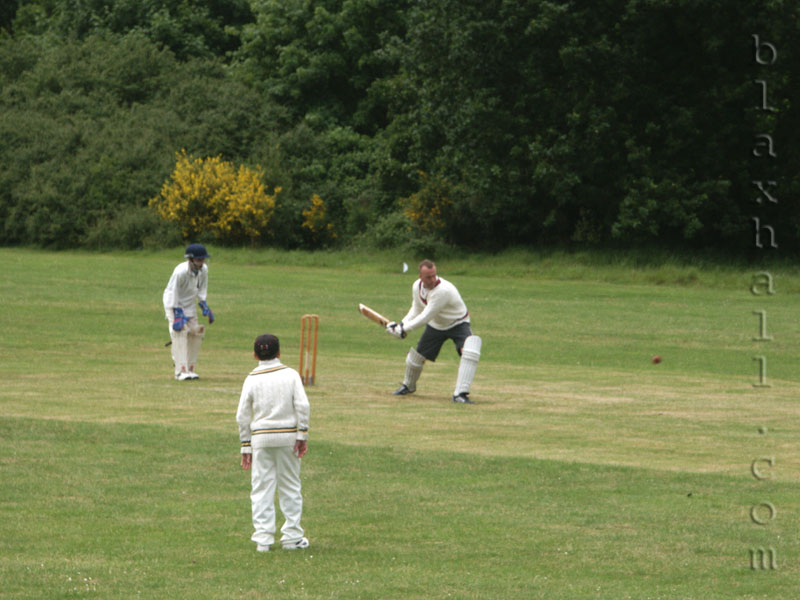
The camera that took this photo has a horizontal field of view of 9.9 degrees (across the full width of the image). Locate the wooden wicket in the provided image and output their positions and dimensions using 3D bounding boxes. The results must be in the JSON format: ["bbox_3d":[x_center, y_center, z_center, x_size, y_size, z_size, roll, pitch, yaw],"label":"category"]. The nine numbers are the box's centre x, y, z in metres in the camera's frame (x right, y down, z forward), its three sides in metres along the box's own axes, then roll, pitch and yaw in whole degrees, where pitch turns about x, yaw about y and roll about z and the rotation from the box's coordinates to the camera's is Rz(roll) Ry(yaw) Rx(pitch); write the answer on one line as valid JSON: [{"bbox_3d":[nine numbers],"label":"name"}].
[{"bbox_3d":[-0.943,0.510,47.400,0.229,0.720,0.040,-3,4,-44],"label":"wooden wicket"}]

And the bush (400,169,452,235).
[{"bbox_3d":[0.504,-1.855,87.500,1.000,1.250,0.900,0,3,0],"label":"bush"}]

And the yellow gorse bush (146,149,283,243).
[{"bbox_3d":[-3.510,-1.941,87.500,2.450,1.800,1.900,0,3,0],"label":"yellow gorse bush"}]

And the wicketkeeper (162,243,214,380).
[{"bbox_3d":[-2.226,0.116,48.400,0.520,1.420,0.500,-2,3,-38],"label":"wicketkeeper"}]

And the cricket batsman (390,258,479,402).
[{"bbox_3d":[0.329,0.300,45.200,0.880,1.380,0.750,1,3,25],"label":"cricket batsman"}]

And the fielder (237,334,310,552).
[{"bbox_3d":[-0.847,1.028,30.800,0.490,1.260,0.300,0,3,6],"label":"fielder"}]

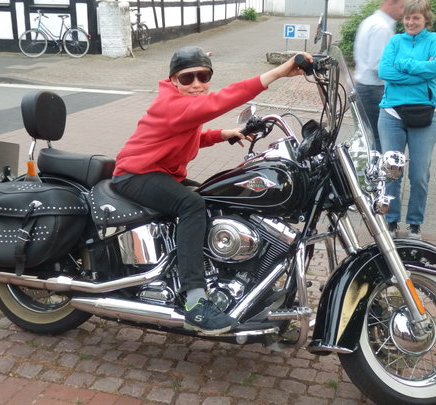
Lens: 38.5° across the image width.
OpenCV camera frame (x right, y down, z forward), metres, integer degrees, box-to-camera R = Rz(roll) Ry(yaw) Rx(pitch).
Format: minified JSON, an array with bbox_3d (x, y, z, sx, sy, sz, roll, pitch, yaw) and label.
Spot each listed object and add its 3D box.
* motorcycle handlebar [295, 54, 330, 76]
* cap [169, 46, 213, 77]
[{"bbox_3d":[0.325,-0.491,2.171,0.085,0.075,0.190,-5,7,34],"label":"motorcycle handlebar"},{"bbox_3d":[-0.108,-0.563,2.500,0.165,0.120,0.195,-6,18,-21],"label":"cap"}]

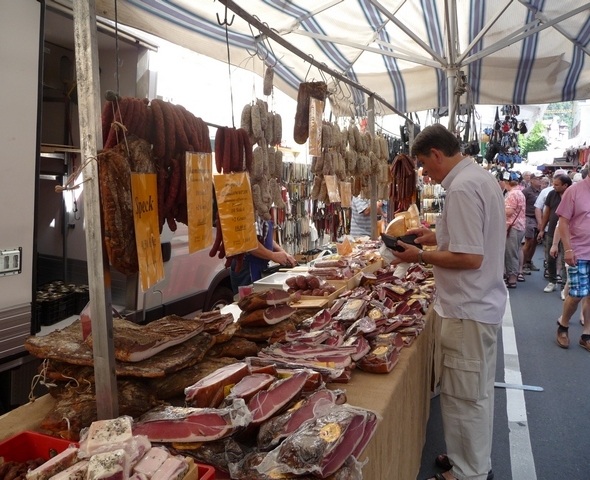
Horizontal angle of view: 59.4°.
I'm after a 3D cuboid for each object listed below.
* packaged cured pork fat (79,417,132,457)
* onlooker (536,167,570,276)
[{"bbox_3d":[-0.360,0.378,0.990,0.092,0.047,0.075,0,7,0],"label":"packaged cured pork fat"},{"bbox_3d":[3.855,-0.253,7.750,0.470,1.680,0.360,3,7,27],"label":"onlooker"}]

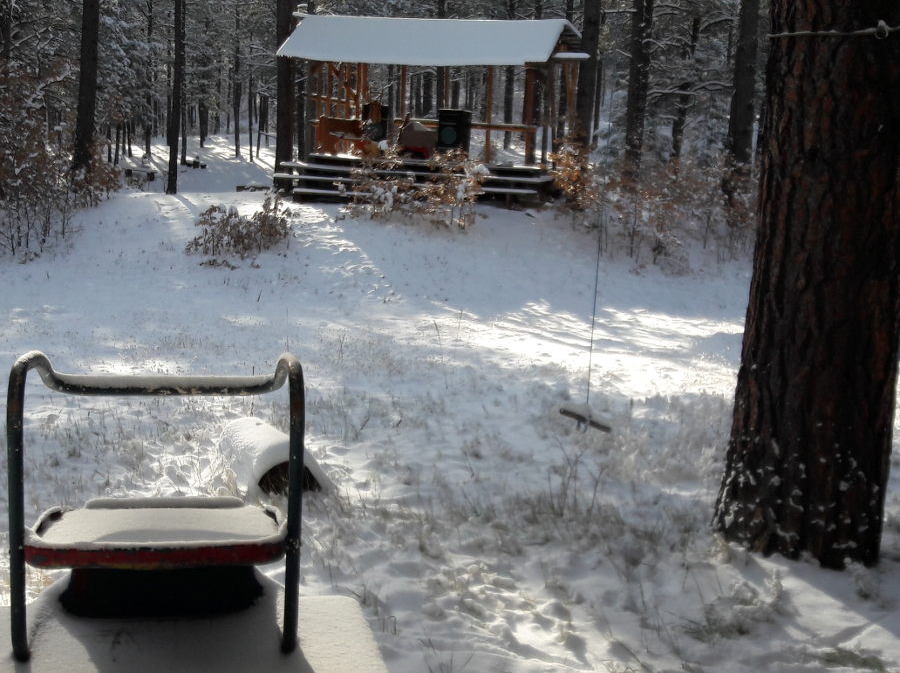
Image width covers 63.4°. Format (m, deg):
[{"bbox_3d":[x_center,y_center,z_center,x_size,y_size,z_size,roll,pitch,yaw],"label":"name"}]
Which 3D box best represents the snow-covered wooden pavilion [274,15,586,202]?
[{"bbox_3d":[-0.534,-5.252,16.867,6.297,4.152,4.012,5,12,13],"label":"snow-covered wooden pavilion"}]

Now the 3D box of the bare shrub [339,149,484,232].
[{"bbox_3d":[-0.649,-2.704,13.300,2.473,1.408,1.600,3,12,0],"label":"bare shrub"}]

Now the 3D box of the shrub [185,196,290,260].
[{"bbox_3d":[-3.152,-1.617,10.800,1.478,0.892,1.100,3,12,0],"label":"shrub"}]

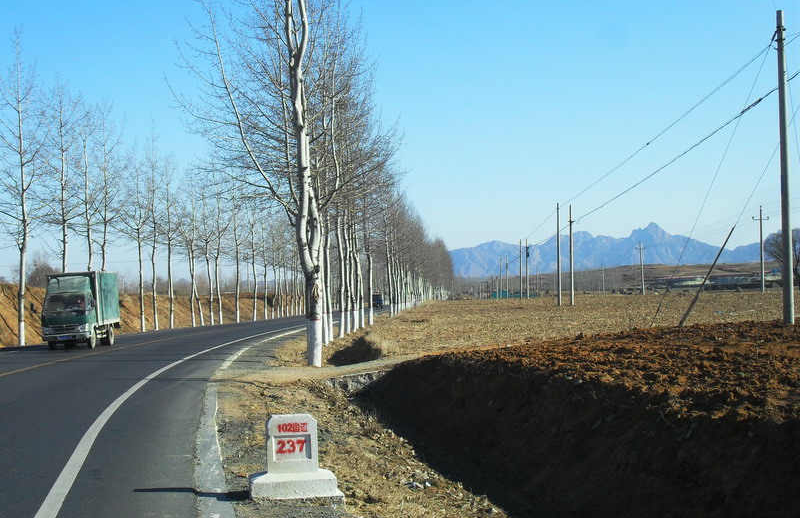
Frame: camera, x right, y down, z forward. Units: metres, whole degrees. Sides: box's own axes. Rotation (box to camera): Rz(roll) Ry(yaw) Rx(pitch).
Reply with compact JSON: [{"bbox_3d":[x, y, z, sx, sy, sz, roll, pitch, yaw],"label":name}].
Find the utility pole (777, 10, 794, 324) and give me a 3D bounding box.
[{"bbox_3d":[8.268,-1.983,24.342,0.250,6.750,0.250,-1,-2,0],"label":"utility pole"}]

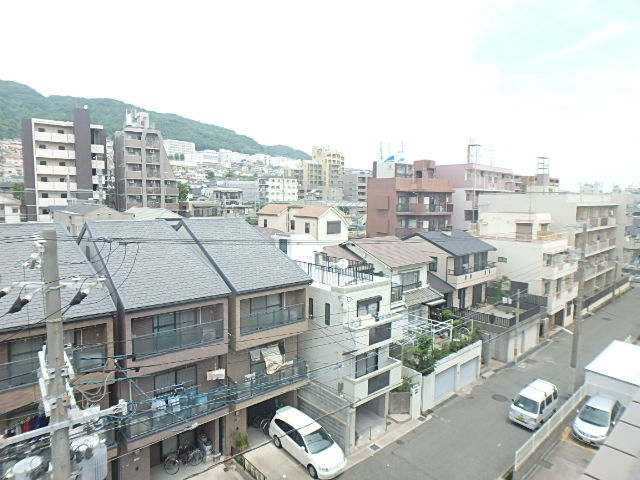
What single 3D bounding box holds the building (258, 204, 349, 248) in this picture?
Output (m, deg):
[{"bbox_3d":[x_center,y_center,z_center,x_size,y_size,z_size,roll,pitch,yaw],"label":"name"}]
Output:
[{"bbox_3d":[-1.969,0.345,47.115,6.100,8.838,9.600,-5,7,-41],"label":"building"}]

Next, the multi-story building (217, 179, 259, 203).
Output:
[{"bbox_3d":[-32.153,-17.236,147.307,14.673,10.439,12.000,-2,6,-25],"label":"multi-story building"}]

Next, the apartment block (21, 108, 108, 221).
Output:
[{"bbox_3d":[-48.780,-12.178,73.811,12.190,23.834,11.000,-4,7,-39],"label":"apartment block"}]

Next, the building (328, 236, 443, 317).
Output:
[{"bbox_3d":[4.067,3.724,27.744,5.300,7.750,7.900,-4,8,-41],"label":"building"}]

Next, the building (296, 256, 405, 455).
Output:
[{"bbox_3d":[0.697,5.824,24.174,4.100,9.200,7.900,-4,8,-41],"label":"building"}]

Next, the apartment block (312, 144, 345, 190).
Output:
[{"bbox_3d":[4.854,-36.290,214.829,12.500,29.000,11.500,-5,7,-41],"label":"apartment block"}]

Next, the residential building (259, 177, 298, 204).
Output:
[{"bbox_3d":[-19.348,-21.401,181.583,17.500,13.500,8.500,-5,7,-41],"label":"residential building"}]

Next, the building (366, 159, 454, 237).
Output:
[{"bbox_3d":[11.731,-2.006,51.545,8.637,16.994,6.568,-2,6,-24],"label":"building"}]

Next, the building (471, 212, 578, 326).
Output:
[{"bbox_3d":[21.518,2.855,40.954,7.230,11.516,8.572,-5,7,-41],"label":"building"}]

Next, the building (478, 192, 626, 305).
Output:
[{"bbox_3d":[31.726,0.624,52.888,19.726,13.633,11.464,-5,7,-41],"label":"building"}]

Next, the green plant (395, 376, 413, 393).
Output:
[{"bbox_3d":[5.197,8.993,24.167,0.950,0.900,0.850,-4,8,-41],"label":"green plant"}]

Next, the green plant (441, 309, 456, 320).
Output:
[{"bbox_3d":[10.027,5.813,30.300,1.150,0.950,1.050,-4,8,-41],"label":"green plant"}]

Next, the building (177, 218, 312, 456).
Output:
[{"bbox_3d":[-5.906,4.500,23.949,4.596,11.516,11.567,-5,7,-41],"label":"building"}]

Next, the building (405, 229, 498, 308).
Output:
[{"bbox_3d":[12.518,2.827,38.756,7.952,7.126,7.023,-5,7,-41],"label":"building"}]

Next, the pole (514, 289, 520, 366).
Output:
[{"bbox_3d":[15.126,6.757,29.689,0.227,5.949,0.227,-5,7,-41],"label":"pole"}]

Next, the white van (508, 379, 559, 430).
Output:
[{"bbox_3d":[12.686,9.772,23.023,3.380,1.880,1.480,-4,8,-40],"label":"white van"}]

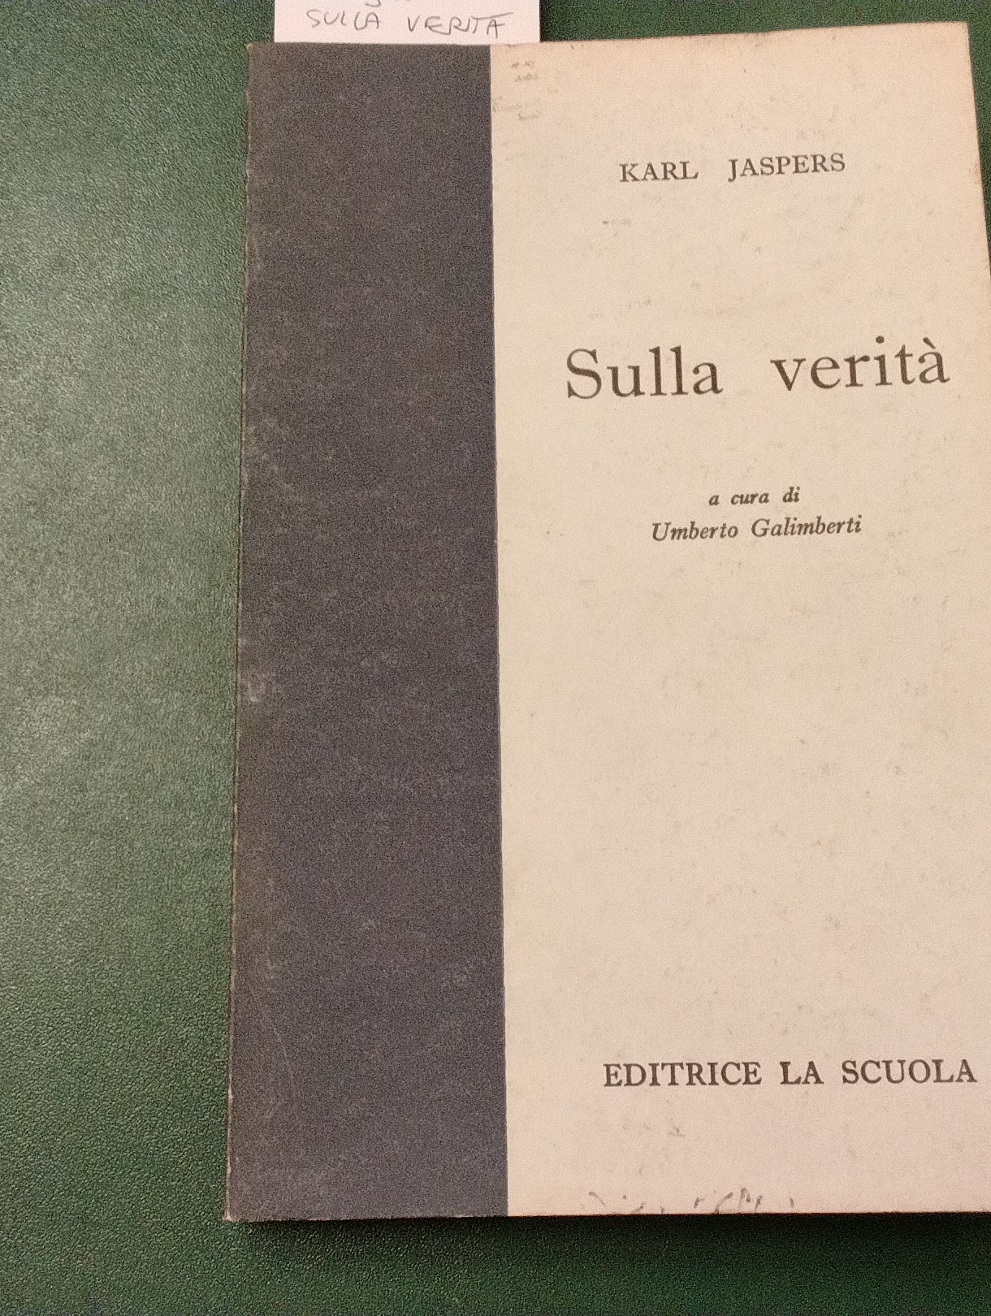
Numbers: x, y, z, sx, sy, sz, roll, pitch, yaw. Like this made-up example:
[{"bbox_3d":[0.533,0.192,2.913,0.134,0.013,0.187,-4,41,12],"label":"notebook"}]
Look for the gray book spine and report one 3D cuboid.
[{"bbox_3d":[-0.021,-0.011,0.269,0.044,0.014,0.204,-2,77,1],"label":"gray book spine"}]

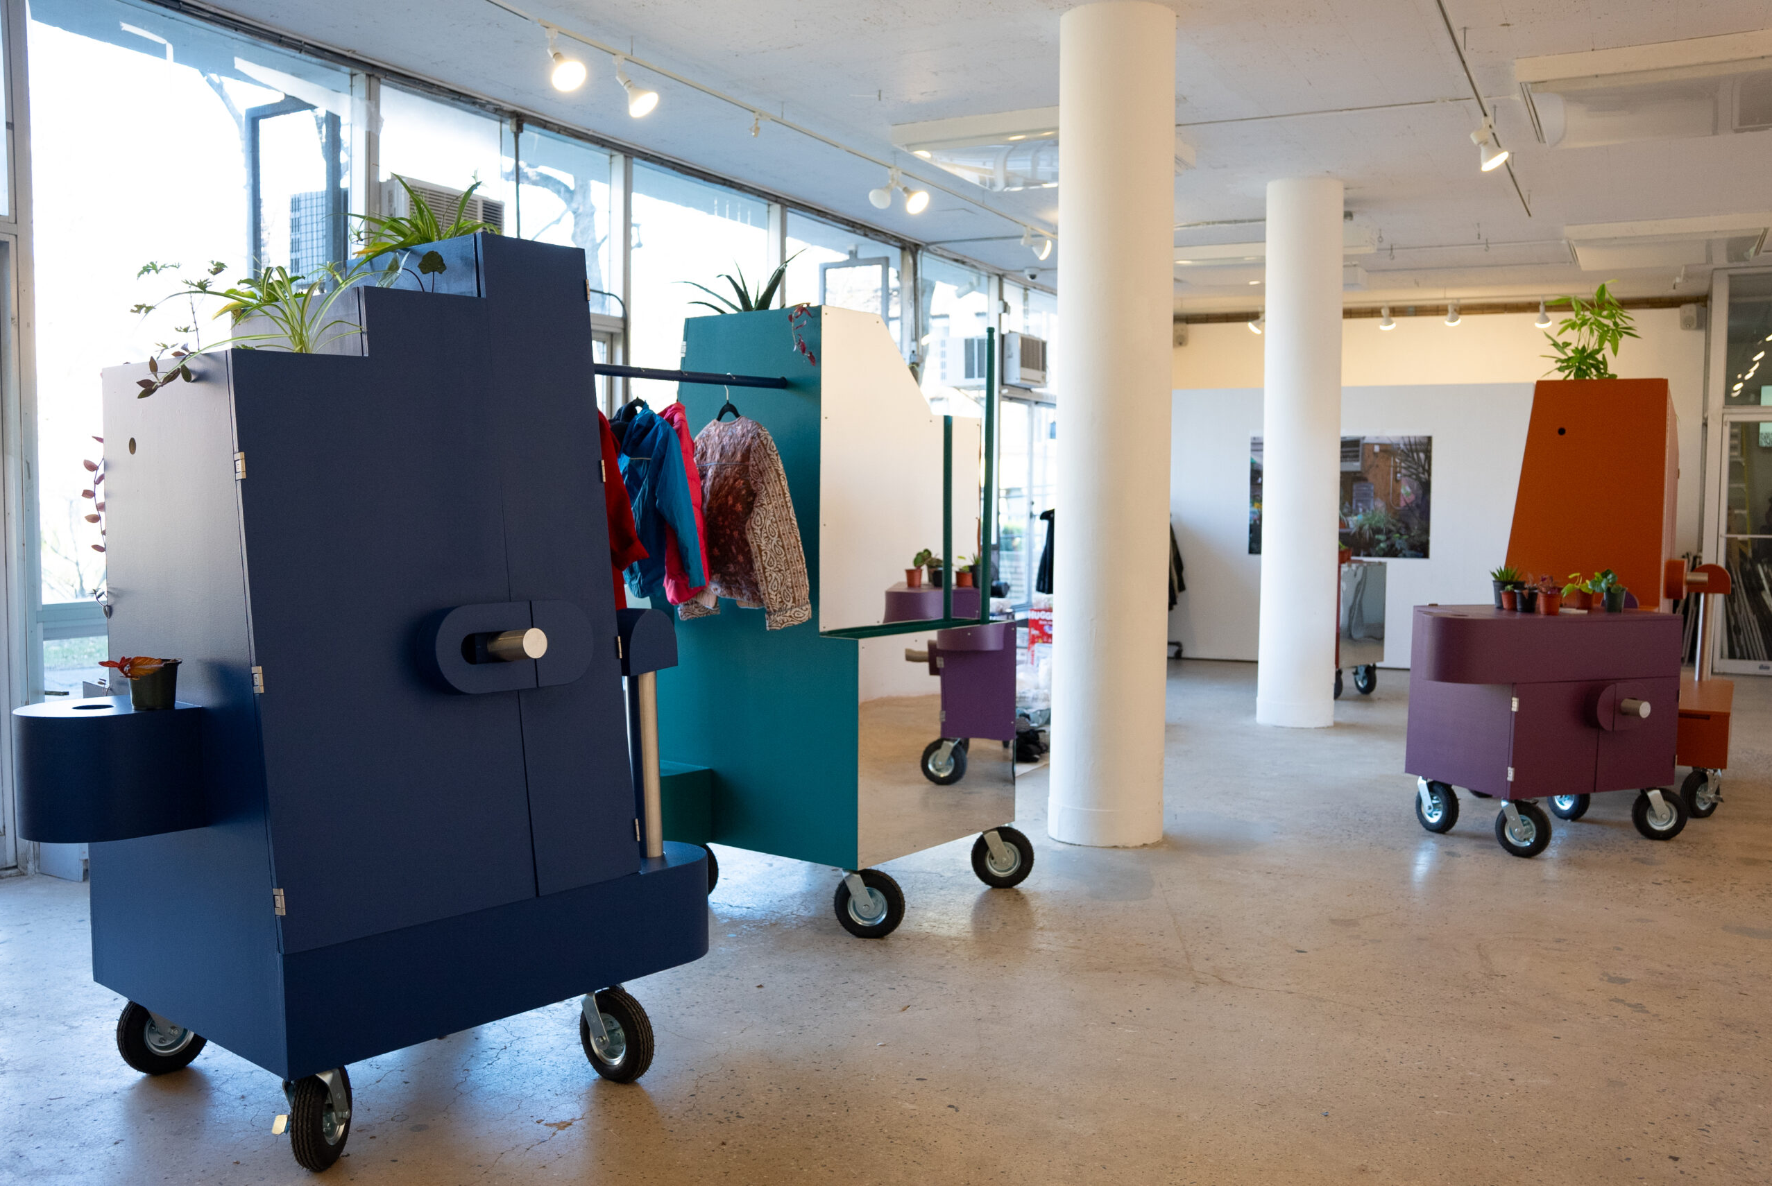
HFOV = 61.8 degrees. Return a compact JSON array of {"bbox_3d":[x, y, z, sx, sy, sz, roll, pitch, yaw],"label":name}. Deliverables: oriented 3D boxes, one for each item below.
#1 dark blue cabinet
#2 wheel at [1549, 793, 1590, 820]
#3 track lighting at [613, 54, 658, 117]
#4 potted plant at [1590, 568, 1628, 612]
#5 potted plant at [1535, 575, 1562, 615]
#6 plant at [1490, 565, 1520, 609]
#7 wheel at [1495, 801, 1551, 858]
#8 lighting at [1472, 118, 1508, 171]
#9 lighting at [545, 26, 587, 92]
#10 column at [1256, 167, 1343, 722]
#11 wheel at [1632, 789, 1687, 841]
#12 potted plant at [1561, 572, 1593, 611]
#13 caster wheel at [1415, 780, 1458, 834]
[{"bbox_3d":[-1.198,0.168,3.405,0.966,1.960,1.414,4,6,42],"label":"dark blue cabinet"},{"bbox_3d":[2.953,0.869,6.384,0.085,0.222,0.215,-1,4,-21],"label":"wheel"},{"bbox_3d":[-1.047,-2.101,6.078,0.190,0.235,0.130,4,5,43],"label":"track lighting"},{"bbox_3d":[2.862,-0.011,5.868,0.152,0.177,0.140,2,5,24],"label":"potted plant"},{"bbox_3d":[2.564,0.008,5.732,0.107,0.155,0.105,2,5,24],"label":"potted plant"},{"bbox_3d":[2.582,-0.026,6.136,0.138,0.180,0.138,2,4,27],"label":"plant"},{"bbox_3d":[2.419,0.891,5.612,0.215,0.220,0.085,4,5,40],"label":"wheel"},{"bbox_3d":[2.748,-2.041,6.734,0.155,0.235,0.127,2,5,27],"label":"lighting"},{"bbox_3d":[-1.168,-1.948,5.408,0.125,0.225,0.175,-2,5,-28],"label":"lighting"},{"bbox_3d":[2.538,-0.828,9.019,0.460,3.270,0.460,2,4,27],"label":"column"},{"bbox_3d":[3.156,0.893,6.026,0.215,0.222,0.085,1,4,12],"label":"wheel"},{"bbox_3d":[2.874,-0.008,6.143,0.115,0.148,0.125,2,4,27],"label":"potted plant"},{"bbox_3d":[2.289,0.880,6.128,0.085,0.222,0.215,-1,4,-23],"label":"caster wheel"}]

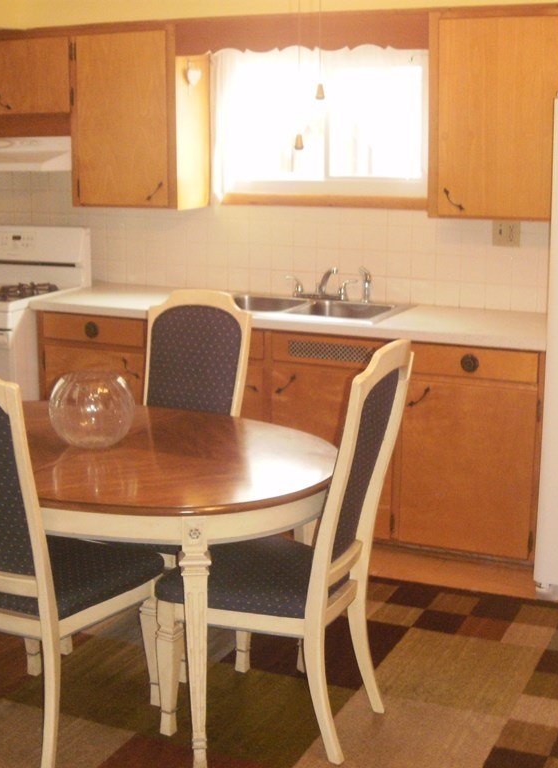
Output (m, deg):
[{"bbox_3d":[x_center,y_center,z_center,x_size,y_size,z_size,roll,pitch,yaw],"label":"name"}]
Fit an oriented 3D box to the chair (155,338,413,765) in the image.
[{"bbox_3d":[0.005,0.411,2.783,0.605,1.102,0.474,6,14,22],"label":"chair"}]

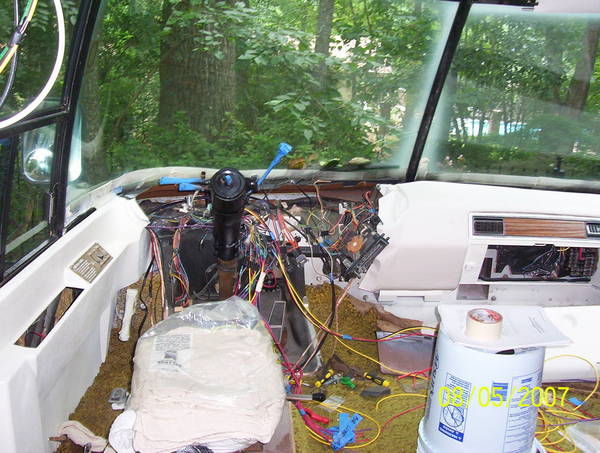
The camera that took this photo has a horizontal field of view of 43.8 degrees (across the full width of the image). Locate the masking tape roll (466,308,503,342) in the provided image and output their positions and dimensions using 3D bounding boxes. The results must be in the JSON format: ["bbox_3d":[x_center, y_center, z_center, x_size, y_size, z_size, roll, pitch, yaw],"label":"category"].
[{"bbox_3d":[0.449,0.241,1.820,0.084,0.048,0.084,2,19,0],"label":"masking tape roll"}]

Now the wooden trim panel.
[{"bbox_3d":[0.774,0.007,2.360,0.258,0.056,0.012,2,-3,-2],"label":"wooden trim panel"}]

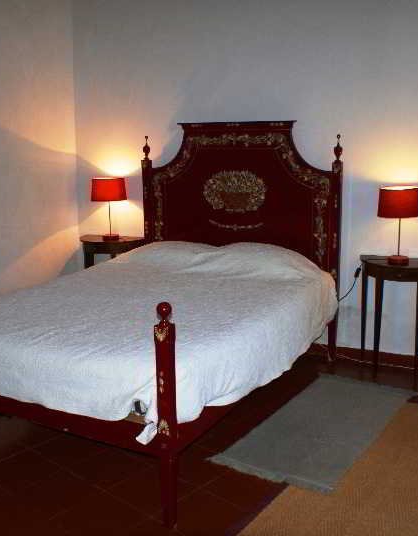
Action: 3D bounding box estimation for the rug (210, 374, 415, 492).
[{"bbox_3d":[0.644,0.848,3.324,0.635,0.012,1.310,7,14,33],"label":"rug"}]

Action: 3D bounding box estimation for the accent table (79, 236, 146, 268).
[{"bbox_3d":[-0.834,0.150,5.012,0.600,0.757,0.310,5,13,25],"label":"accent table"}]

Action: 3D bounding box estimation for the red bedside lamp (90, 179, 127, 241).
[{"bbox_3d":[-0.818,-0.480,4.953,0.292,0.500,0.292,-1,11,0],"label":"red bedside lamp"}]

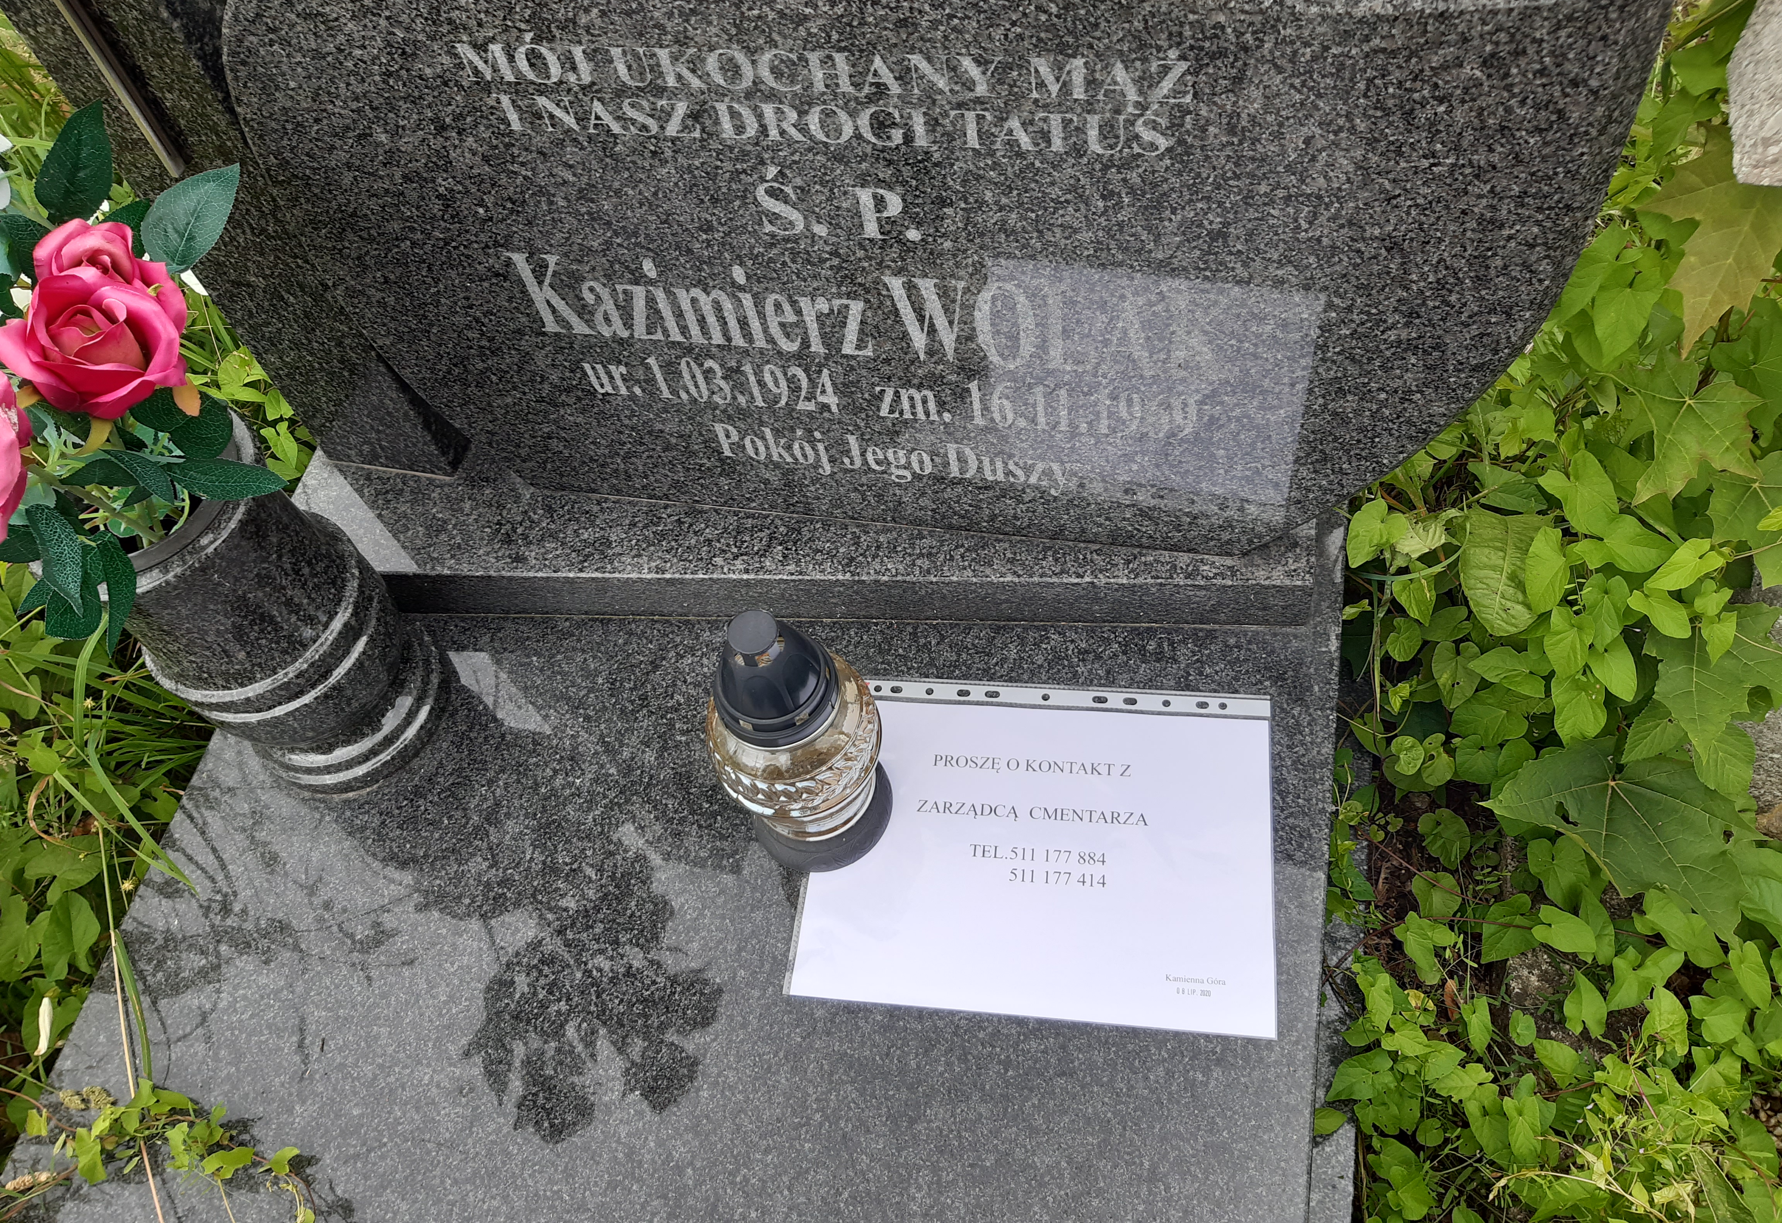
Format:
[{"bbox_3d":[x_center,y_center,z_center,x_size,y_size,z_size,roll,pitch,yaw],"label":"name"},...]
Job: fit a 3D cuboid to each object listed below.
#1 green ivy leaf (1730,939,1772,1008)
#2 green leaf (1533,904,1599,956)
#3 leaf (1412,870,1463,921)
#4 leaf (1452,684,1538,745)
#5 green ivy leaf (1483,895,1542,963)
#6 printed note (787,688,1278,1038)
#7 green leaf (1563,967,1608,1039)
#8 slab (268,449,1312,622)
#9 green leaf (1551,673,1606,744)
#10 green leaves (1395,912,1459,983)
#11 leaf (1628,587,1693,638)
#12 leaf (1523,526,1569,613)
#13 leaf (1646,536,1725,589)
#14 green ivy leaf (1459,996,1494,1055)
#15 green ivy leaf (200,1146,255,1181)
[{"bbox_3d":[0.536,0.225,0.831,0.026,0.014,0.045,-13,60,12],"label":"green ivy leaf"},{"bbox_3d":[0.437,0.207,0.864,0.042,0.014,0.030,31,76,27],"label":"green leaf"},{"bbox_3d":[0.396,0.208,0.971,0.033,0.009,0.040,4,69,17],"label":"leaf"},{"bbox_3d":[0.425,0.078,0.953,0.052,0.014,0.043,-25,63,4],"label":"leaf"},{"bbox_3d":[0.409,0.213,0.884,0.034,0.014,0.054,39,79,28],"label":"green ivy leaf"},{"bbox_3d":[0.095,0.152,0.878,0.303,0.003,0.226,2,59,11],"label":"printed note"},{"bbox_3d":[0.466,0.263,0.901,0.025,0.009,0.045,-6,64,16],"label":"green leaf"},{"bbox_3d":[-0.090,-0.095,1.028,0.785,0.057,0.200,1,59,10],"label":"slab"},{"bbox_3d":[0.479,0.069,0.935,0.037,0.009,0.055,13,75,22],"label":"green leaf"},{"bbox_3d":[0.356,0.222,0.886,0.037,0.014,0.047,-13,62,8],"label":"green leaves"},{"bbox_3d":[0.556,0.000,0.962,0.024,0.009,0.047,-38,64,4],"label":"leaf"},{"bbox_3d":[0.471,-0.029,0.963,0.034,0.014,0.069,14,74,21],"label":"leaf"},{"bbox_3d":[0.562,-0.032,0.950,0.056,0.014,0.032,-31,63,4],"label":"leaf"},{"bbox_3d":[0.397,0.280,0.903,0.016,0.009,0.038,-8,64,13],"label":"green ivy leaf"},{"bbox_3d":[-0.412,0.343,0.835,0.030,0.009,0.019,-34,65,-17],"label":"green ivy leaf"}]

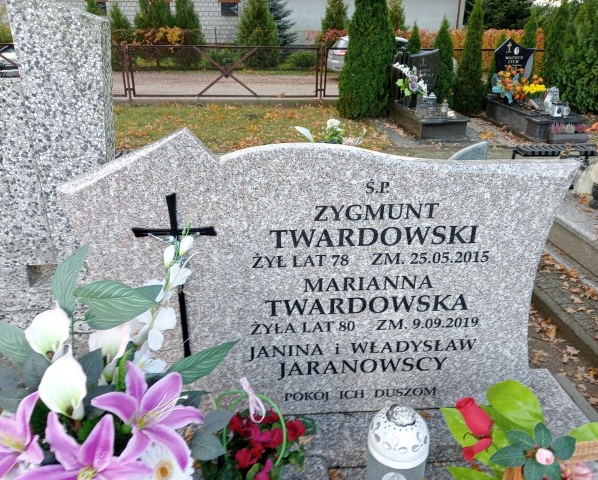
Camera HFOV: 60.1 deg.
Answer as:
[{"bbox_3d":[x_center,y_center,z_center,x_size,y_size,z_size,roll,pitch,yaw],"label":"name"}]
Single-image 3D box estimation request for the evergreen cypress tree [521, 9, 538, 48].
[{"bbox_3d":[4.425,-3.440,9.993,0.500,1.894,0.500,1,24,0],"label":"evergreen cypress tree"}]

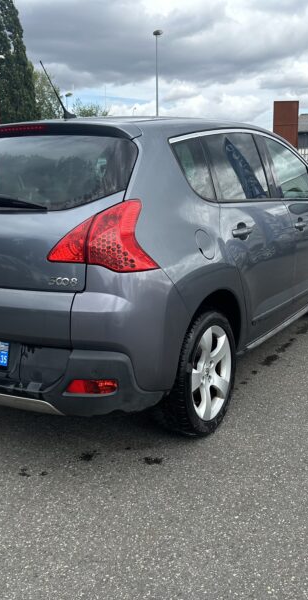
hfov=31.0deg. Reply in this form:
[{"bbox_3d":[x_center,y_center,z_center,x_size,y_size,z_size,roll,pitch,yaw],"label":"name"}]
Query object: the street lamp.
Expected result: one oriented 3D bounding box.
[{"bbox_3d":[0.288,-10.869,32.372,0.600,9.010,0.420,-4,13,-12],"label":"street lamp"}]

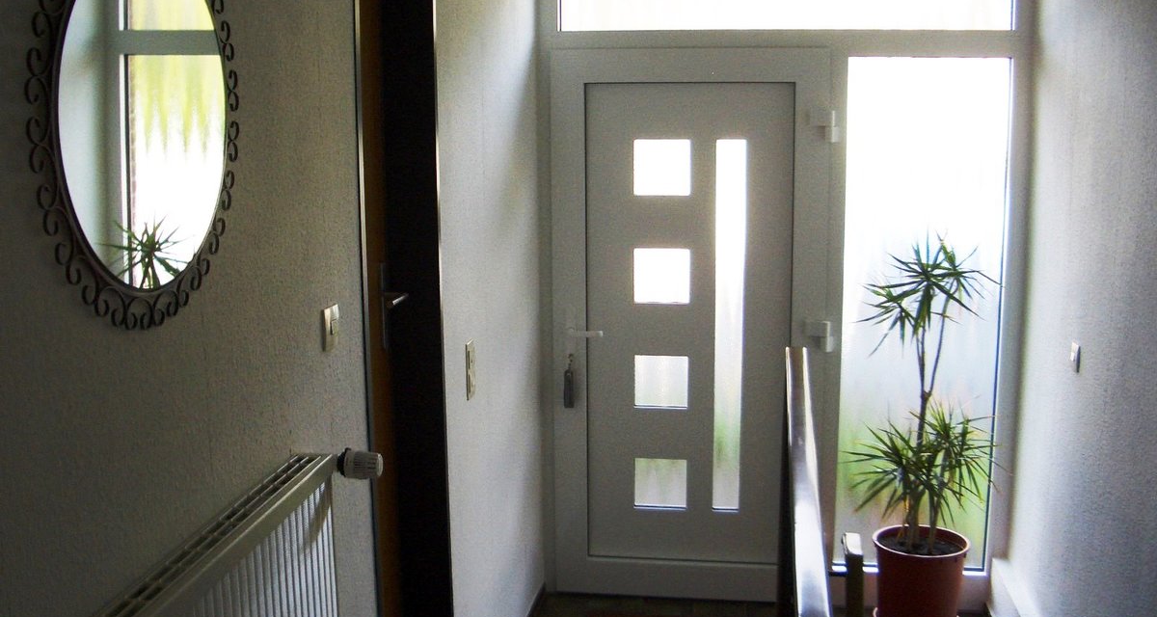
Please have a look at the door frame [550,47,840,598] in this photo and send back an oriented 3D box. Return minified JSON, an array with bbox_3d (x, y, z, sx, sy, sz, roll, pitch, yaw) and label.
[{"bbox_3d":[0.405,0.102,4.389,1.000,2.100,0.090,1,11,9],"label":"door frame"}]

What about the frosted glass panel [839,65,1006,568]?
[{"bbox_3d":[1.239,0.059,4.255,0.545,1.900,0.030,1,11,9],"label":"frosted glass panel"}]

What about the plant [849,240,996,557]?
[{"bbox_3d":[1.176,0.298,3.967,0.520,1.120,0.500,1,11,9],"label":"plant"}]

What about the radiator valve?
[{"bbox_3d":[-0.383,0.274,2.042,0.085,0.054,0.050,1,11,9],"label":"radiator valve"}]

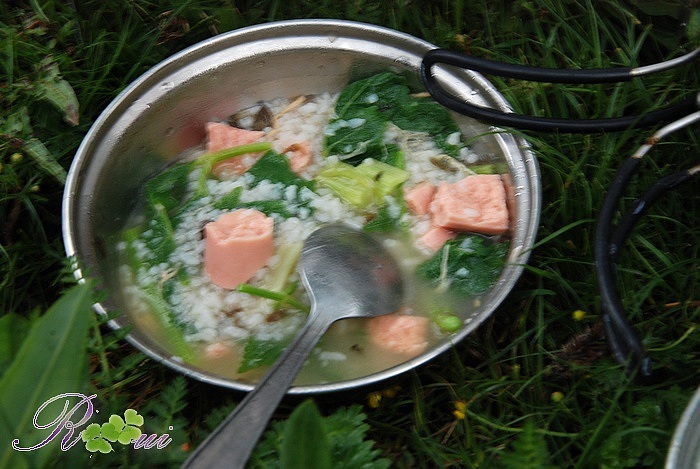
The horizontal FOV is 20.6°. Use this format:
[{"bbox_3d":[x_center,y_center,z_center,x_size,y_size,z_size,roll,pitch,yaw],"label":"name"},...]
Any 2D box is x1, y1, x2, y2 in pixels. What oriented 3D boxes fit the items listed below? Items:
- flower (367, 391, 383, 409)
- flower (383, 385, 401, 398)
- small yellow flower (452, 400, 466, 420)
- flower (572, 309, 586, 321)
[{"bbox_3d":[0.009,0.062,0.725,0.006,0.006,0.006,-9,51,0],"label":"flower"},{"bbox_3d":[0.016,0.060,0.730,0.007,0.005,0.006,-9,51,0],"label":"flower"},{"bbox_3d":[0.041,0.065,0.714,0.005,0.007,0.006,-9,51,0],"label":"small yellow flower"},{"bbox_3d":[0.087,0.031,0.735,0.005,0.005,0.005,-9,51,0],"label":"flower"}]

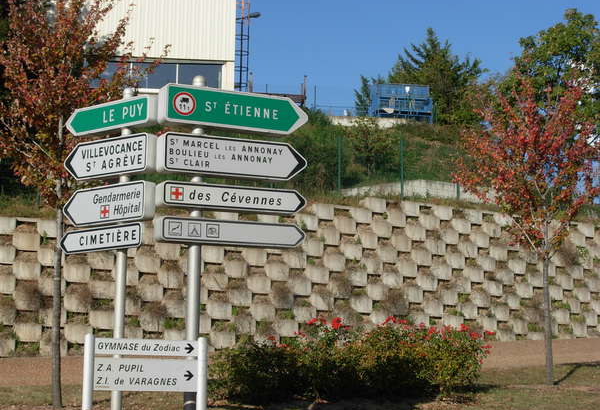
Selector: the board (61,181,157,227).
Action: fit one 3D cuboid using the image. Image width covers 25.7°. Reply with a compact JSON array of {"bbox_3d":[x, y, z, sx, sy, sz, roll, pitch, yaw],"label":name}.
[{"bbox_3d":[-2.028,0.008,13.918,1.235,0.402,0.164,-6,-11,38],"label":"board"}]

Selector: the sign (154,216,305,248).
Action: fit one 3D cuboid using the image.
[{"bbox_3d":[-0.727,0.308,13.846,1.652,0.260,0.174,5,-10,-26],"label":"sign"}]

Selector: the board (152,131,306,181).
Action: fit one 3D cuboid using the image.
[{"bbox_3d":[-0.709,-0.483,13.972,1.661,0.413,0.184,5,-10,-26],"label":"board"}]

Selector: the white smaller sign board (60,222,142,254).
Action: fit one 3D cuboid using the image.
[{"bbox_3d":[-2.088,0.354,13.827,1.240,0.251,0.061,-6,-11,38],"label":"white smaller sign board"}]

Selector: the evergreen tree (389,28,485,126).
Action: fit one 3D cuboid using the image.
[{"bbox_3d":[6.773,-6.177,65.360,4.565,5.061,4.565,1,-9,0],"label":"evergreen tree"}]

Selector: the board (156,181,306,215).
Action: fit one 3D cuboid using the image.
[{"bbox_3d":[-0.719,-0.054,13.902,1.661,0.257,0.174,5,-10,-26],"label":"board"}]

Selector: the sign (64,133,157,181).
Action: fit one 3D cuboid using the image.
[{"bbox_3d":[-2.022,-0.488,14.005,1.275,0.392,0.164,-6,-11,38],"label":"sign"}]

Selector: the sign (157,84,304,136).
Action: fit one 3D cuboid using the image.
[{"bbox_3d":[-0.693,-0.996,14.047,1.649,0.402,0.184,5,-10,-26],"label":"sign"}]

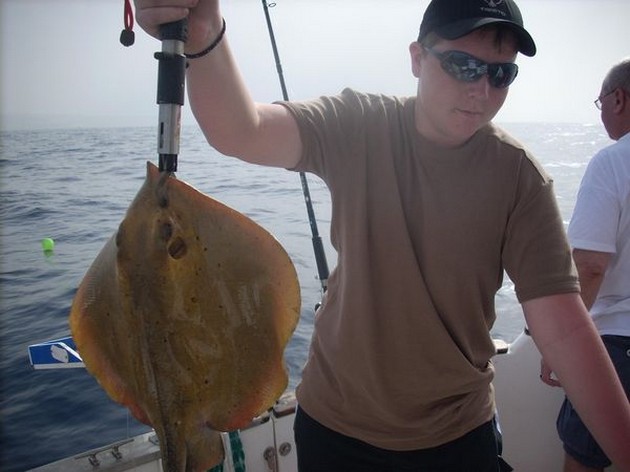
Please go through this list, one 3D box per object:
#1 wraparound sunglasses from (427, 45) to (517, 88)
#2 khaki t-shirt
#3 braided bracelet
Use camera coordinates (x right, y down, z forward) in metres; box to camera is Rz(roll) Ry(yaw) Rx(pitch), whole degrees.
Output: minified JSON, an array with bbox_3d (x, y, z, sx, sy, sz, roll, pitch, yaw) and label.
[{"bbox_3d":[0.258,-0.283,1.094,0.140,0.047,0.125,2,25,-13],"label":"wraparound sunglasses"},{"bbox_3d":[0.198,0.048,1.210,0.490,0.600,0.300,4,12,-2],"label":"khaki t-shirt"},{"bbox_3d":[-0.142,-0.254,0.860,0.066,0.064,0.009,-28,-39,9],"label":"braided bracelet"}]

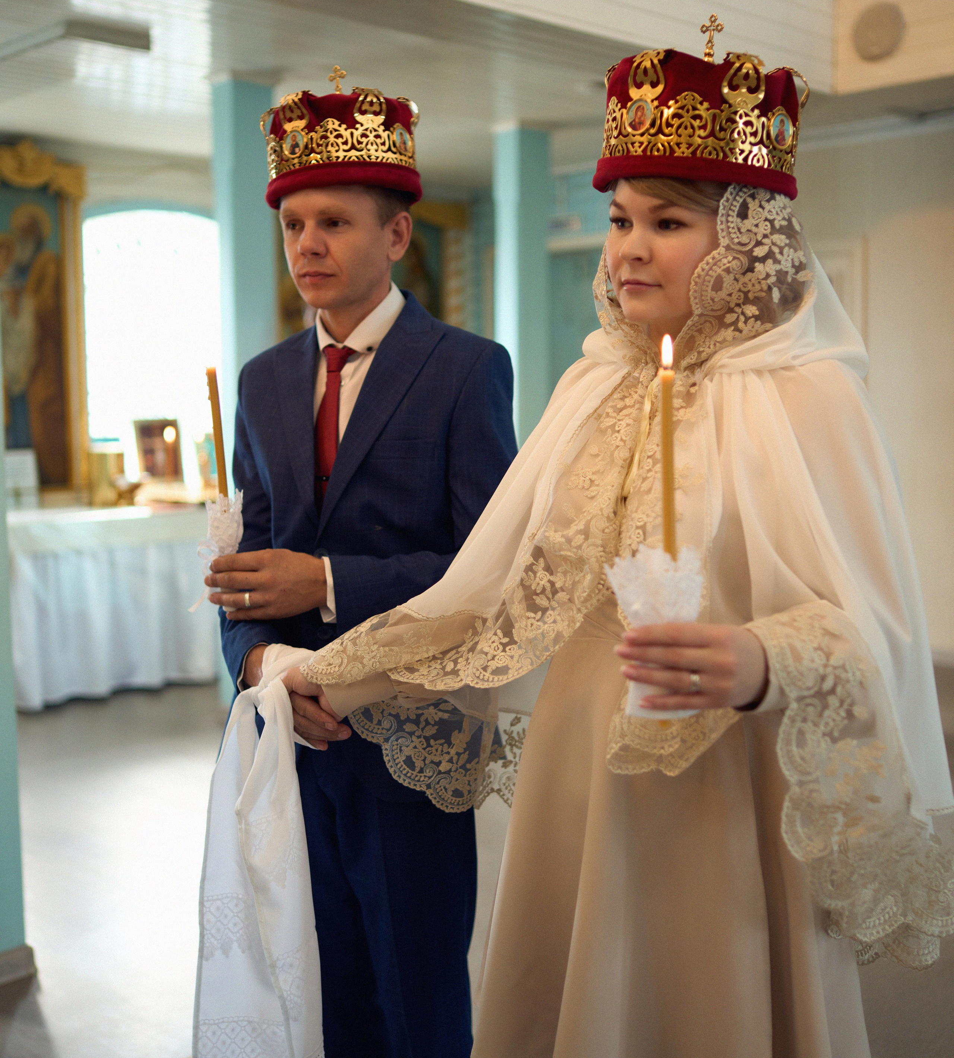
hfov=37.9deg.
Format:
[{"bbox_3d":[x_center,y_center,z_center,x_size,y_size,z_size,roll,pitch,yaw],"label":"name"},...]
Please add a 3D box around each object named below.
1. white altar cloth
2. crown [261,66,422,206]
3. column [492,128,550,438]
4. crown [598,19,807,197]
[{"bbox_3d":[-1.657,0.330,6.481,1.150,0.830,0.700,-4,7,-32],"label":"white altar cloth"},{"bbox_3d":[-0.197,-0.571,2.014,0.230,0.197,0.230,-3,4,0],"label":"crown"},{"bbox_3d":[0.228,-0.620,6.851,0.200,2.600,0.175,-6,8,-43],"label":"column"},{"bbox_3d":[0.248,-0.465,1.528,0.230,0.196,0.230,3,7,0],"label":"crown"}]

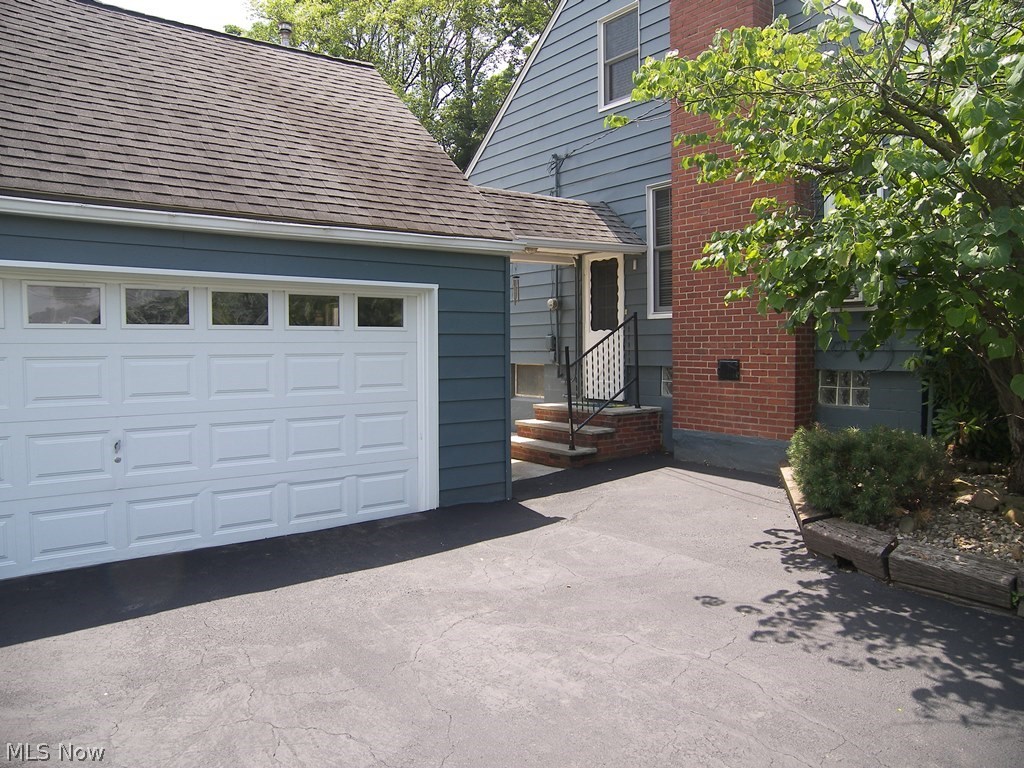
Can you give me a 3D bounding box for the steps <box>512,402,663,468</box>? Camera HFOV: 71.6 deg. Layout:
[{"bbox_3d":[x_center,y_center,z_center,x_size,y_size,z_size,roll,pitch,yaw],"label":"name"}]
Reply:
[{"bbox_3d":[0.876,0.628,9.380,1.580,0.640,1.560,-3,4,-37],"label":"steps"}]

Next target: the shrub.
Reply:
[{"bbox_3d":[2.830,0.650,5.680,1.170,0.660,1.100,1,4,27],"label":"shrub"}]

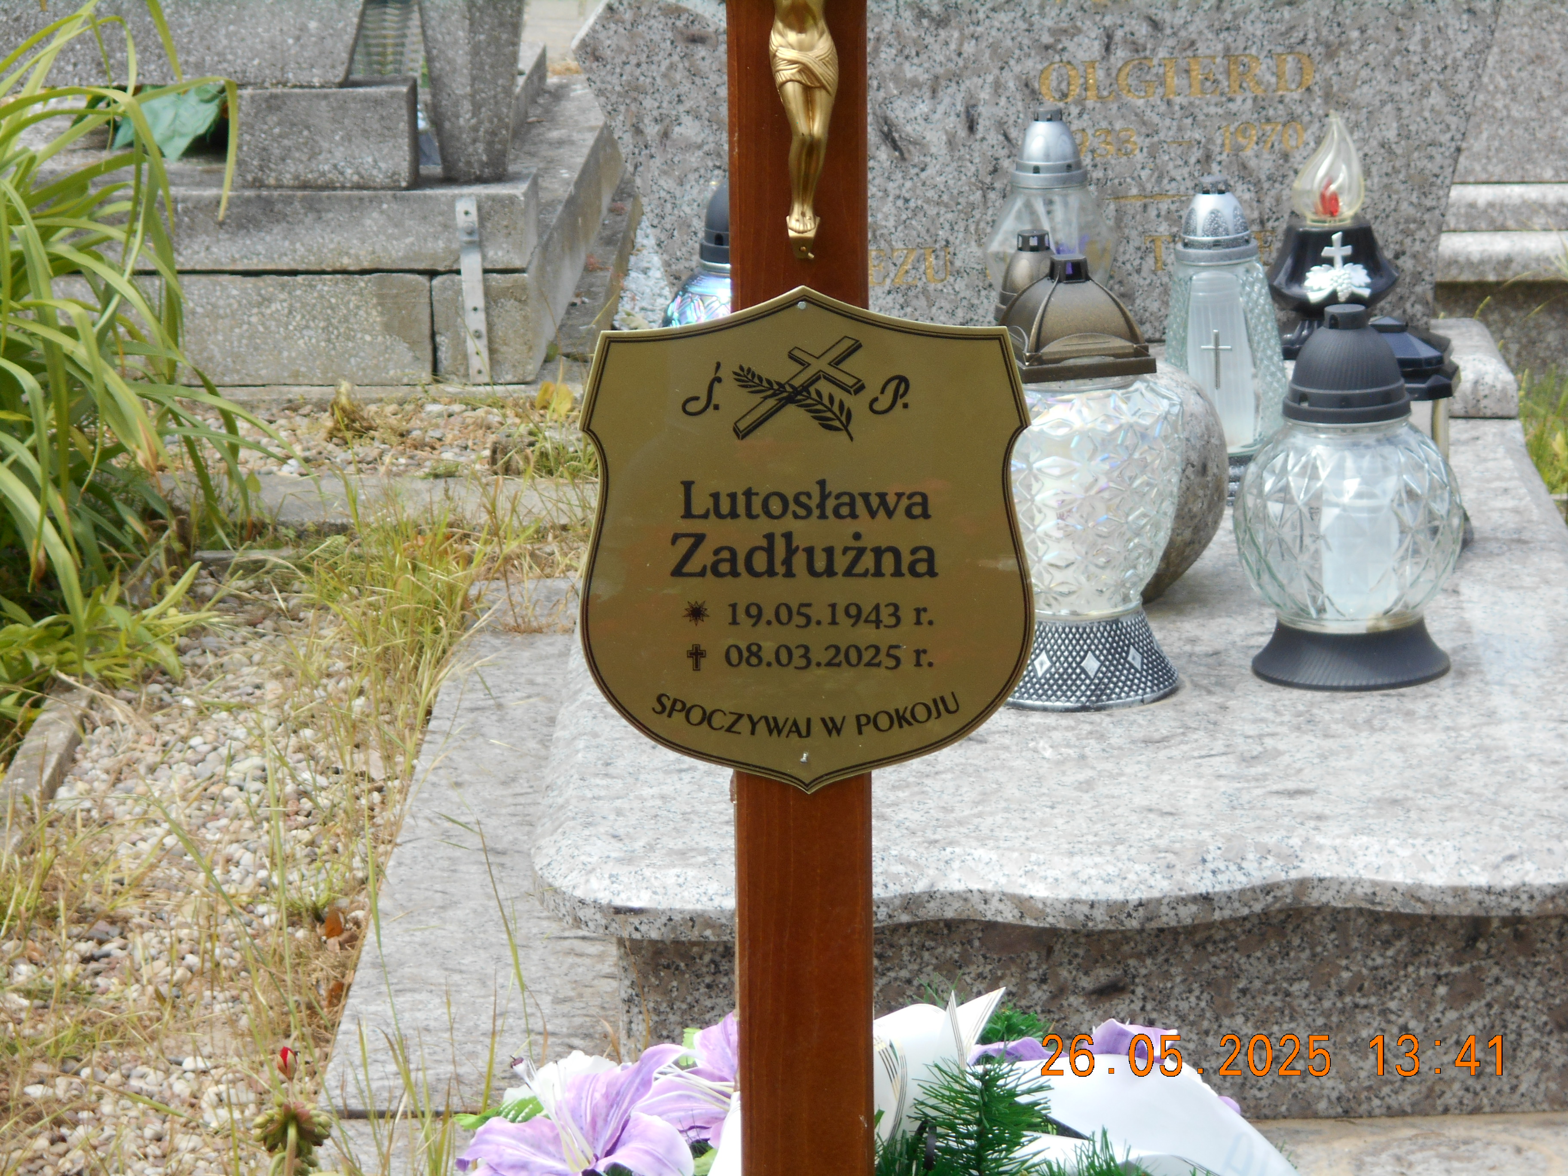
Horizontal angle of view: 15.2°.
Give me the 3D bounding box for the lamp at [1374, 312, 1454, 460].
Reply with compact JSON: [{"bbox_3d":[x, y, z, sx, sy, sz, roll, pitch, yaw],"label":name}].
[{"bbox_3d":[0.513,-0.139,4.957,0.129,0.181,0.129,0,14,6],"label":"lamp"}]

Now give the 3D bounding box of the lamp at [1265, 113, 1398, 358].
[{"bbox_3d":[0.508,-0.325,5.410,0.119,0.223,0.119,-1,14,1],"label":"lamp"}]

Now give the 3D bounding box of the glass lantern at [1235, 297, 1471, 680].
[{"bbox_3d":[0.435,-0.076,4.515,0.177,0.282,0.177,0,14,6],"label":"glass lantern"}]

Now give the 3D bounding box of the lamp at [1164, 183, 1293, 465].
[{"bbox_3d":[0.379,-0.215,5.072,0.110,0.278,0.110,3,15,16],"label":"lamp"}]

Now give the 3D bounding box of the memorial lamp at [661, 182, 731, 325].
[{"bbox_3d":[-0.034,-0.243,5.262,0.166,0.259,0.166,-2,14,0],"label":"memorial lamp"}]

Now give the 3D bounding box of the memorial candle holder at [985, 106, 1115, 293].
[{"bbox_3d":[0.247,-0.330,5.446,0.121,0.228,0.121,-1,14,3],"label":"memorial candle holder"}]

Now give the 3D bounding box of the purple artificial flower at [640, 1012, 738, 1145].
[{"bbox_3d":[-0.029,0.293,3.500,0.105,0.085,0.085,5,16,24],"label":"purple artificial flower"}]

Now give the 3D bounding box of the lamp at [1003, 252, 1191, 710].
[{"bbox_3d":[0.220,-0.089,4.481,0.168,0.334,0.168,-5,15,-13],"label":"lamp"}]

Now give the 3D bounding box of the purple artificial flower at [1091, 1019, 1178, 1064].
[{"bbox_3d":[0.214,0.286,3.600,0.075,0.050,0.070,-1,14,3],"label":"purple artificial flower"}]

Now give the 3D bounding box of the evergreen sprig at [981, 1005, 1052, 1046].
[{"bbox_3d":[0.140,0.274,3.600,0.060,0.045,0.060,-1,14,2],"label":"evergreen sprig"}]

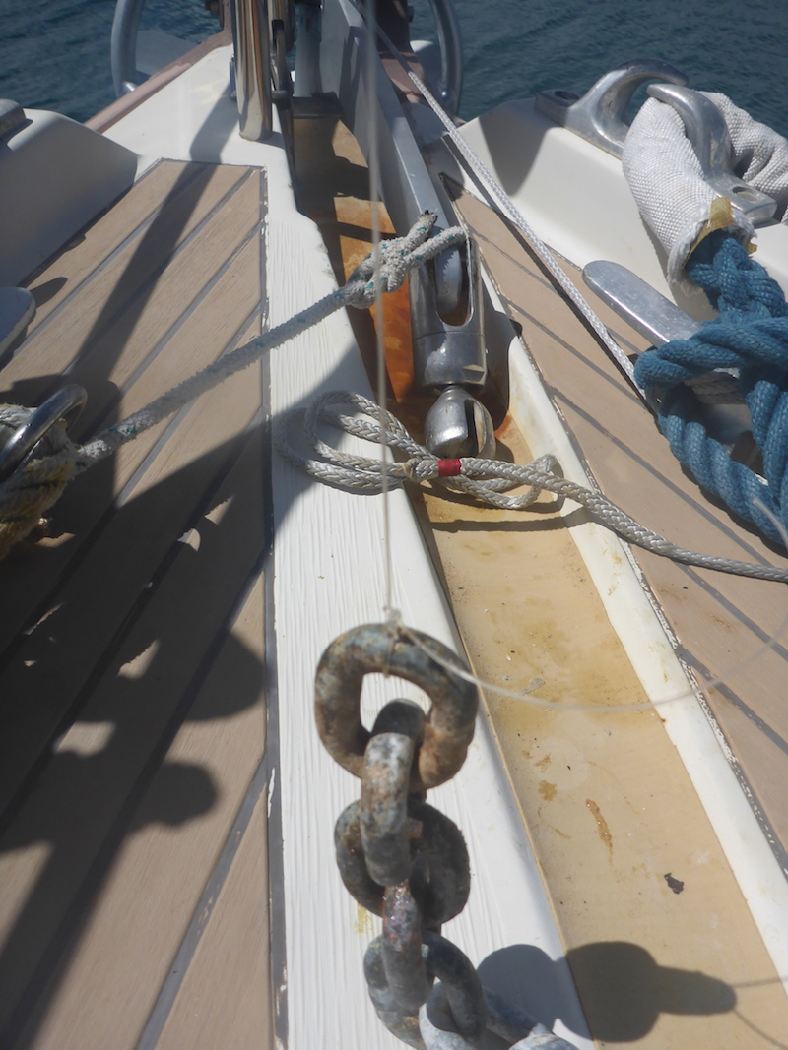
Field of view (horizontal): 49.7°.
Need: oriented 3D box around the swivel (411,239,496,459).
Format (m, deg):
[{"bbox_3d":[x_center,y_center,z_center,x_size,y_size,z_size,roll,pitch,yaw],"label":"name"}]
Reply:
[{"bbox_3d":[0.037,-0.110,0.530,0.048,0.138,0.046,-4,2,-12],"label":"swivel"}]

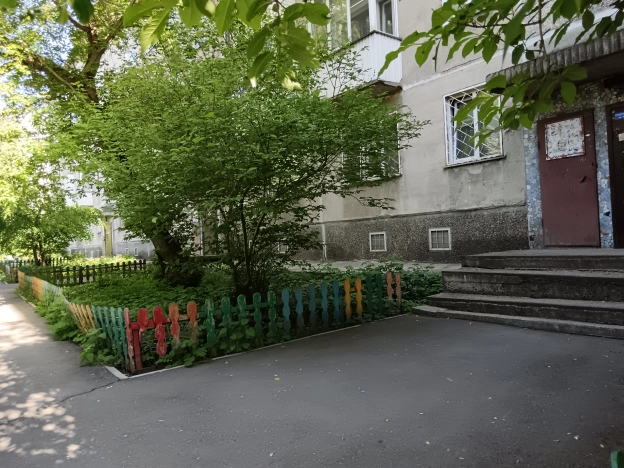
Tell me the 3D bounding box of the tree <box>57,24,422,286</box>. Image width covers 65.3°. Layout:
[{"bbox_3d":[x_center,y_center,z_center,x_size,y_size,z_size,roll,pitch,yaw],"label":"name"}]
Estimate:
[{"bbox_3d":[-1.020,-1.050,7.200,5.100,4.000,4.600,-2,-1,-8],"label":"tree"}]

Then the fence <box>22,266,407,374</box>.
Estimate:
[{"bbox_3d":[-2.934,0.881,8.292,3.368,0.470,9.770,-2,-1,-38],"label":"fence"}]

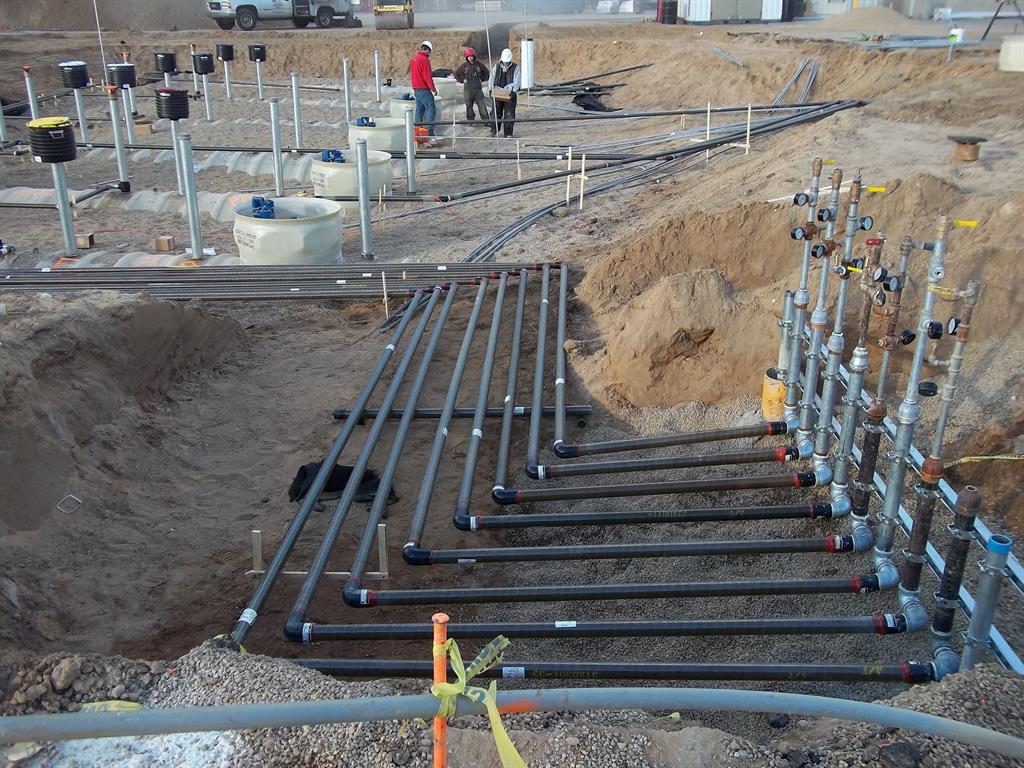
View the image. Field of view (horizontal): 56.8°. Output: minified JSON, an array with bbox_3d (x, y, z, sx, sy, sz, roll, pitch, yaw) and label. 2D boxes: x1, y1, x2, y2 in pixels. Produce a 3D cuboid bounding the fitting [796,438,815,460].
[{"bbox_3d":[1.542,0.346,4.965,0.090,0.090,0.083,1,22,2],"label":"fitting"}]

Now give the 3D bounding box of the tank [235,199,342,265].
[{"bbox_3d":[-2.358,-1.590,10.031,1.130,0.530,1.130,0,22,0],"label":"tank"}]

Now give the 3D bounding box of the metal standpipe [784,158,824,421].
[{"bbox_3d":[1.652,-0.525,5.330,0.130,1.454,0.130,0,22,0],"label":"metal standpipe"}]

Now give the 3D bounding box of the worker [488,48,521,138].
[{"bbox_3d":[-0.155,-6.000,19.609,0.680,1.767,0.500,3,23,6],"label":"worker"}]

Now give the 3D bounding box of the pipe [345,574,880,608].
[{"bbox_3d":[0.403,0.857,3.901,2.193,0.066,0.068,-2,22,3],"label":"pipe"}]

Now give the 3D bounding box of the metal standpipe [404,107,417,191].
[{"bbox_3d":[-1.540,-3.563,14.455,0.120,1.272,0.120,0,22,0],"label":"metal standpipe"}]

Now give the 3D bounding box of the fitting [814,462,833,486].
[{"bbox_3d":[1.554,0.451,4.716,0.090,0.093,0.083,1,22,2],"label":"fitting"}]

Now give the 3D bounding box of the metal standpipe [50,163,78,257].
[{"bbox_3d":[-4.787,-1.864,10.145,0.115,0.983,0.115,1,22,2],"label":"metal standpipe"}]

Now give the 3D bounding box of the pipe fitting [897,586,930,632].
[{"bbox_3d":[1.525,0.855,3.596,0.115,0.135,0.105,1,22,2],"label":"pipe fitting"}]

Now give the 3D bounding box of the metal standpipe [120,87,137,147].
[{"bbox_3d":[-7.763,-5.416,19.189,0.115,1.137,0.115,0,22,0],"label":"metal standpipe"}]

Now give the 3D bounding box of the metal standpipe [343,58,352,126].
[{"bbox_3d":[-3.744,-6.664,21.596,0.130,1.445,0.130,0,23,0],"label":"metal standpipe"}]

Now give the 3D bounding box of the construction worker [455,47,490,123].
[{"bbox_3d":[-0.886,-6.633,21.224,0.780,1.695,0.420,0,23,0],"label":"construction worker"}]

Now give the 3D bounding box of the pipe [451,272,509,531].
[{"bbox_3d":[-0.150,-0.174,6.681,0.070,0.066,4.614,1,21,2],"label":"pipe"}]

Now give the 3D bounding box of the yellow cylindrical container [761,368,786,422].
[{"bbox_3d":[1.672,0.067,5.832,0.220,0.270,0.220,0,22,0],"label":"yellow cylindrical container"}]

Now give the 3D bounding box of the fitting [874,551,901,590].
[{"bbox_3d":[1.522,0.754,3.846,0.105,0.120,0.100,1,22,2],"label":"fitting"}]

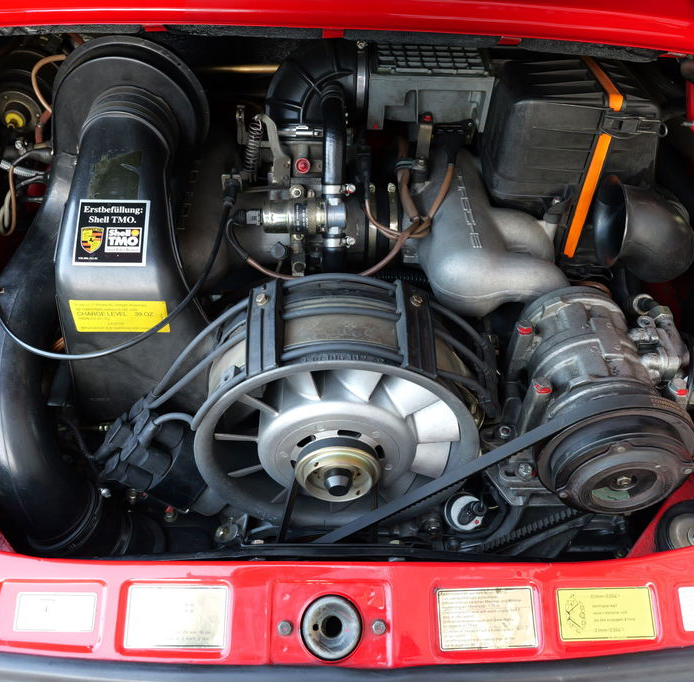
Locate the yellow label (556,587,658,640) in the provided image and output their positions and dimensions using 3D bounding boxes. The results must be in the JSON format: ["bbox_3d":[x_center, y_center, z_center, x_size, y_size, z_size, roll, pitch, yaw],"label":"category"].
[{"bbox_3d":[0.238,0.250,0.625,0.085,0.002,0.044,-1,74,-2],"label":"yellow label"}]

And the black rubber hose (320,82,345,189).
[{"bbox_3d":[-0.016,-0.226,0.750,0.026,0.118,0.040,1,9,-3],"label":"black rubber hose"}]

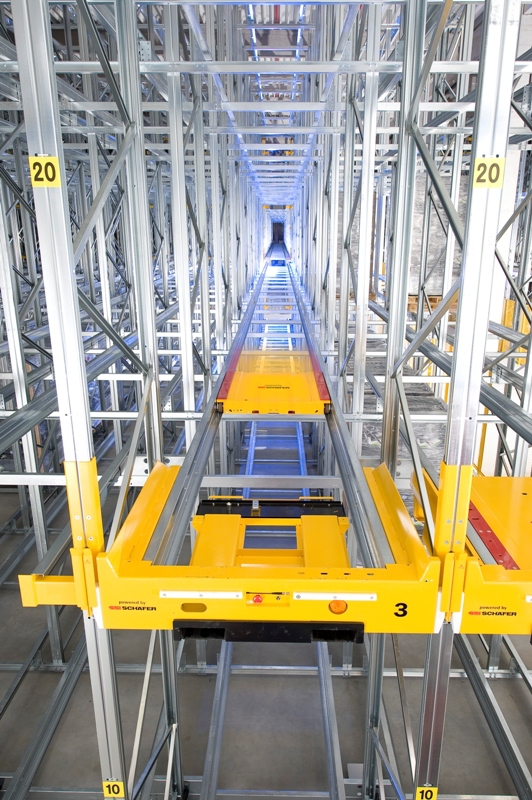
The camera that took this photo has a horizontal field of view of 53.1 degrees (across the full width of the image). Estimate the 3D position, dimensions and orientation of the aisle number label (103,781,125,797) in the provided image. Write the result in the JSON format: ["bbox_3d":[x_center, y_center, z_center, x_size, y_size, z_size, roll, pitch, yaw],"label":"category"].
[{"bbox_3d":[-0.706,1.803,2.466,0.095,0.095,0.004,0,16,1],"label":"aisle number label"}]

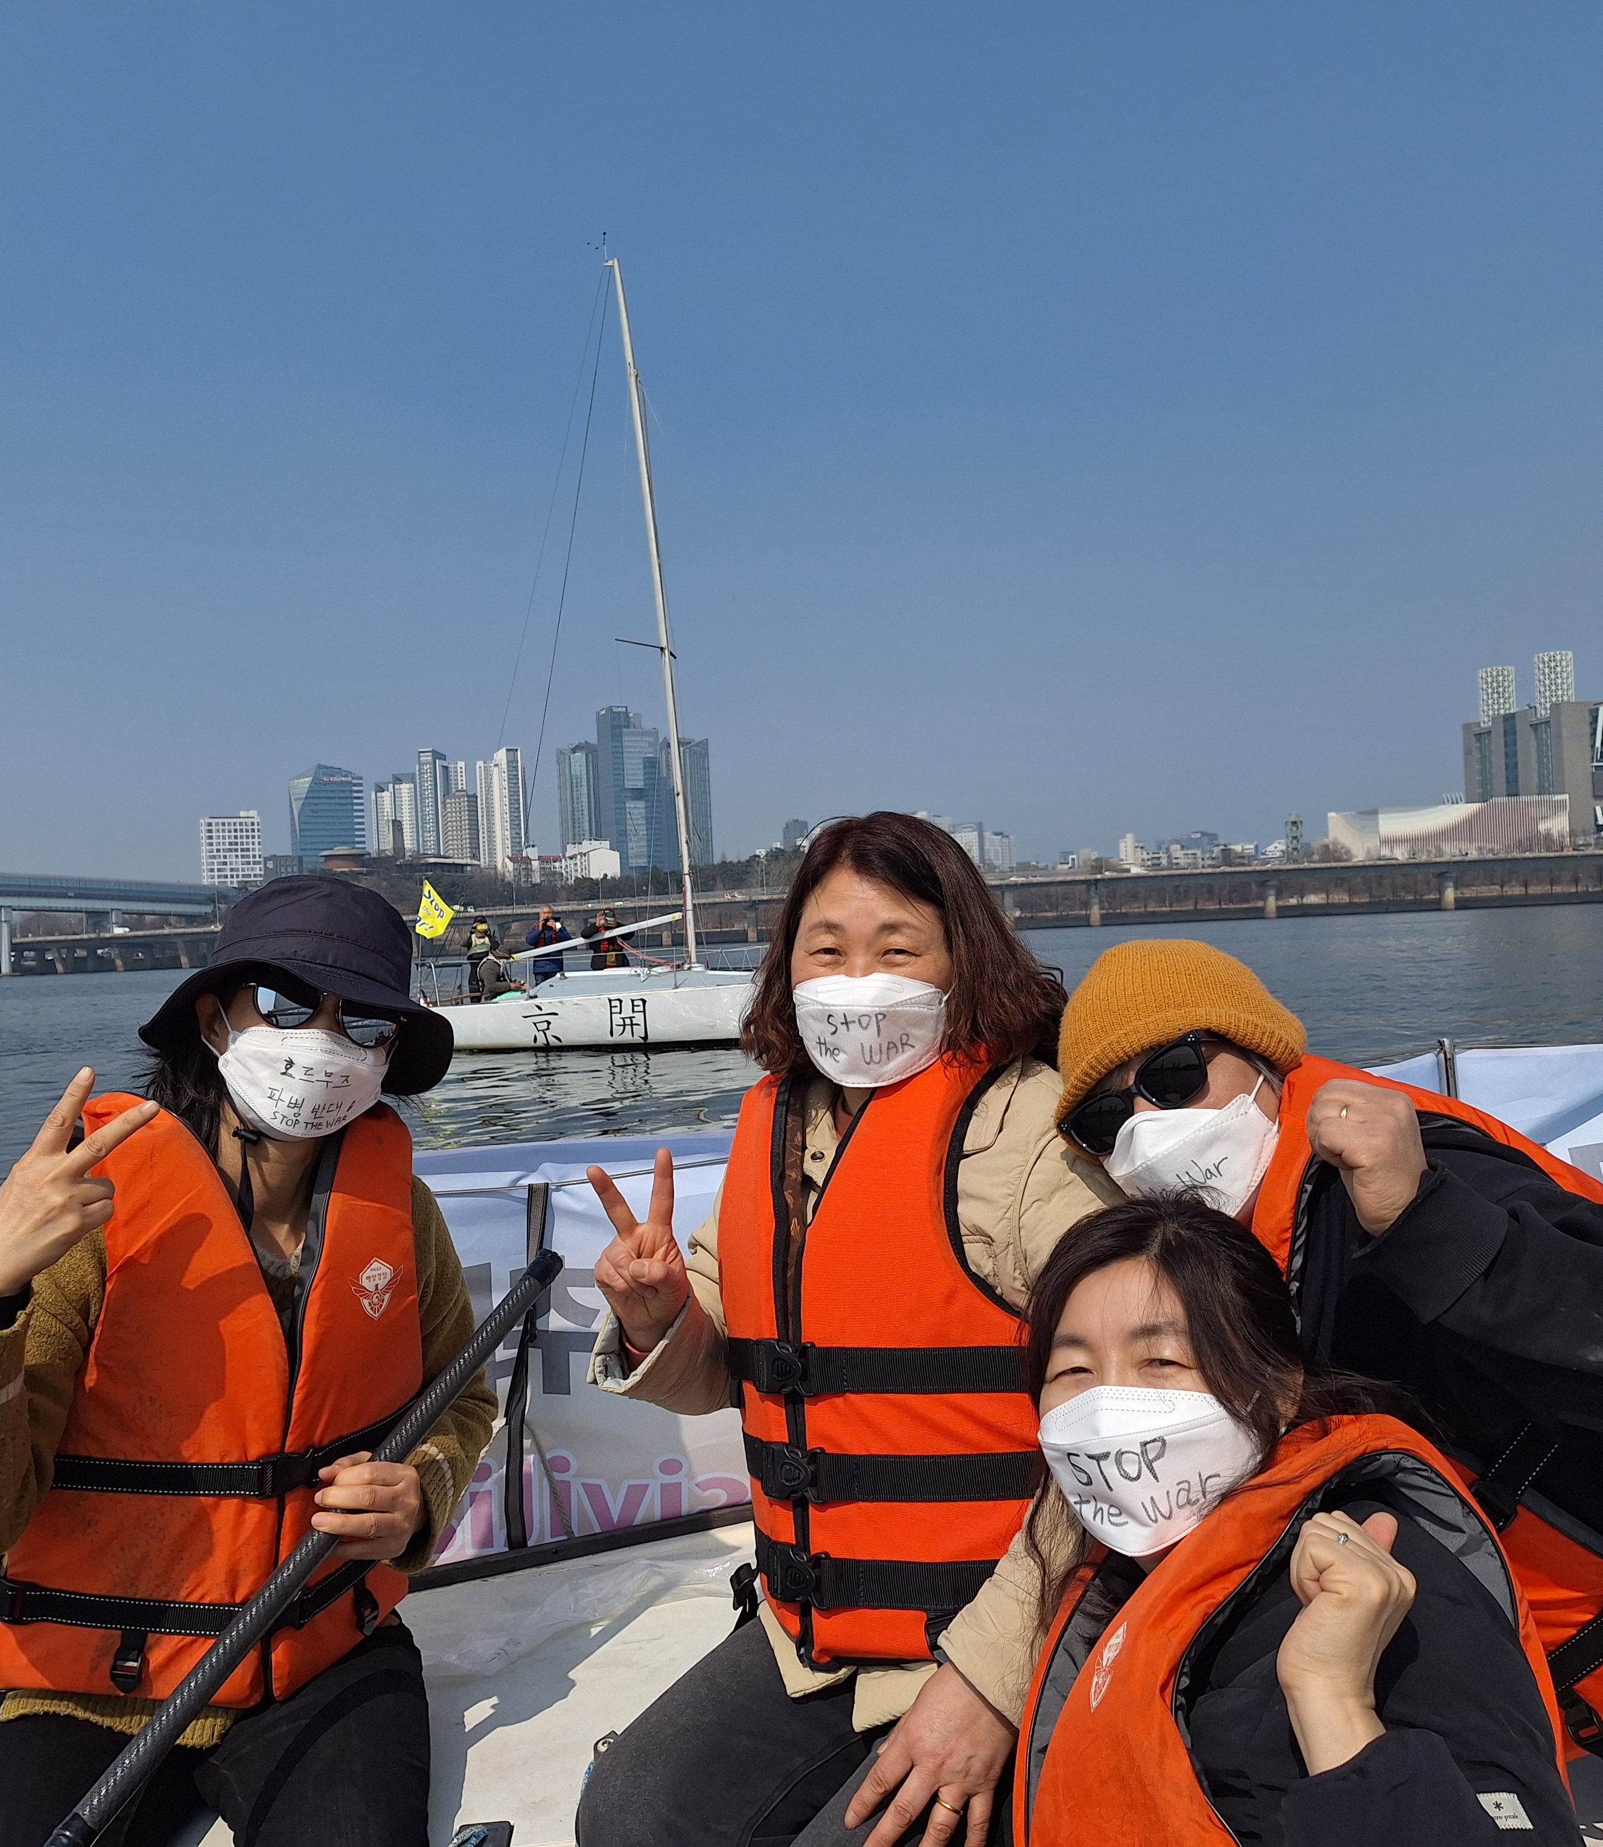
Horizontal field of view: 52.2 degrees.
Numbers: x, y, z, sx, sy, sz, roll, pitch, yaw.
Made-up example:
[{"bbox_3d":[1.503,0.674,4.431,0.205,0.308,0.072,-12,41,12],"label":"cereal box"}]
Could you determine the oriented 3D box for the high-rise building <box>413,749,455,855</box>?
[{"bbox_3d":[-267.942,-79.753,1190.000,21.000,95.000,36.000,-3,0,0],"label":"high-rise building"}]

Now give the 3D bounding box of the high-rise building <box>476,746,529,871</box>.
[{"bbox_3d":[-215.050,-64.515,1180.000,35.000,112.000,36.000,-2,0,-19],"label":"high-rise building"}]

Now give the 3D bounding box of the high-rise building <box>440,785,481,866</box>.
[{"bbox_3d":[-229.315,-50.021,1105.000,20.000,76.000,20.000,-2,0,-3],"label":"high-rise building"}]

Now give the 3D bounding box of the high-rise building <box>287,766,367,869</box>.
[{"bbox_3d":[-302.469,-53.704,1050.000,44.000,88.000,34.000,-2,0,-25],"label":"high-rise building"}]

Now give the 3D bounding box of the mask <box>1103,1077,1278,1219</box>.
[{"bbox_3d":[0.320,0.192,1.330,0.140,0.115,0.080,-33,-6,25],"label":"mask"}]

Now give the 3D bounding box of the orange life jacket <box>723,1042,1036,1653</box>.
[{"bbox_3d":[0.078,0.372,1.440,0.370,0.510,0.250,-2,-3,33],"label":"orange life jacket"}]

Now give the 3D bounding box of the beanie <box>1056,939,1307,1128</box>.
[{"bbox_3d":[0.306,0.082,1.330,0.200,0.155,0.225,-20,7,33],"label":"beanie"}]

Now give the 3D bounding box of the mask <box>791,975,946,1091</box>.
[{"bbox_3d":[0.055,0.086,1.310,0.135,0.100,0.080,2,3,6],"label":"mask"}]

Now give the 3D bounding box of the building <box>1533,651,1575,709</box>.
[{"bbox_3d":[216.349,-68.248,470.000,12.000,20.000,12.000,-3,0,24],"label":"building"}]

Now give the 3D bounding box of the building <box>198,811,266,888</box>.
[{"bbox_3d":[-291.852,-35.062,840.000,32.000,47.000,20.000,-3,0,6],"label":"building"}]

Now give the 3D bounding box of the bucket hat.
[{"bbox_3d":[-0.427,0.048,1.390,0.270,0.165,0.290,8,2,-28],"label":"bucket hat"}]

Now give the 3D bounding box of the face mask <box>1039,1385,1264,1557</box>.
[{"bbox_3d":[0.225,0.355,1.060,0.145,0.115,0.085,-11,-13,30],"label":"face mask"}]

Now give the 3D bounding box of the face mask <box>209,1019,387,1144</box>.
[{"bbox_3d":[-0.401,0.127,1.310,0.140,0.105,0.080,7,7,-28],"label":"face mask"}]

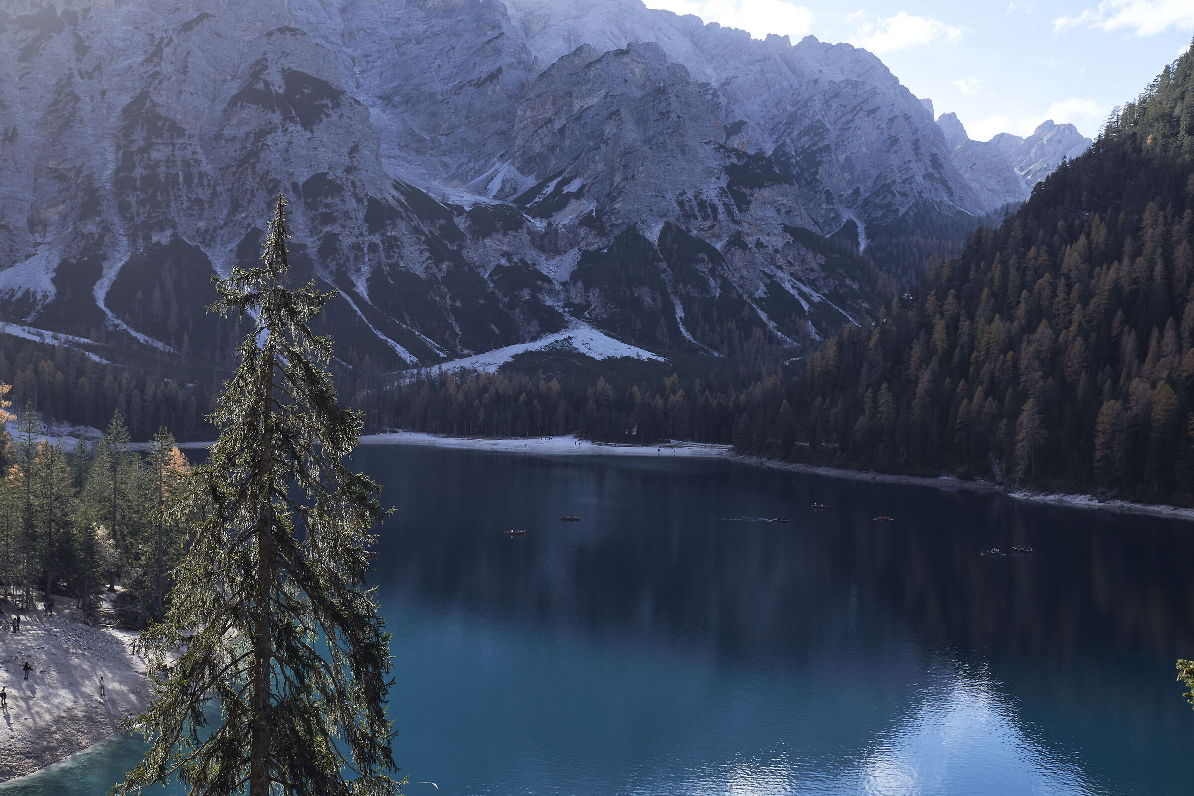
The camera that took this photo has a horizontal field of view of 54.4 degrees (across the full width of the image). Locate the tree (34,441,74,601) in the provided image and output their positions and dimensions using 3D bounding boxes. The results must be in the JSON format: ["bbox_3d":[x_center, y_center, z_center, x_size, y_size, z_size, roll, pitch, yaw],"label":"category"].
[{"bbox_3d":[-67.821,15.387,145.000,4.800,20.100,4.800,1,1,0],"label":"tree"}]

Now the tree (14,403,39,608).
[{"bbox_3d":[-69.293,13.036,141.000,2.900,24.900,2.900,1,1,0],"label":"tree"}]

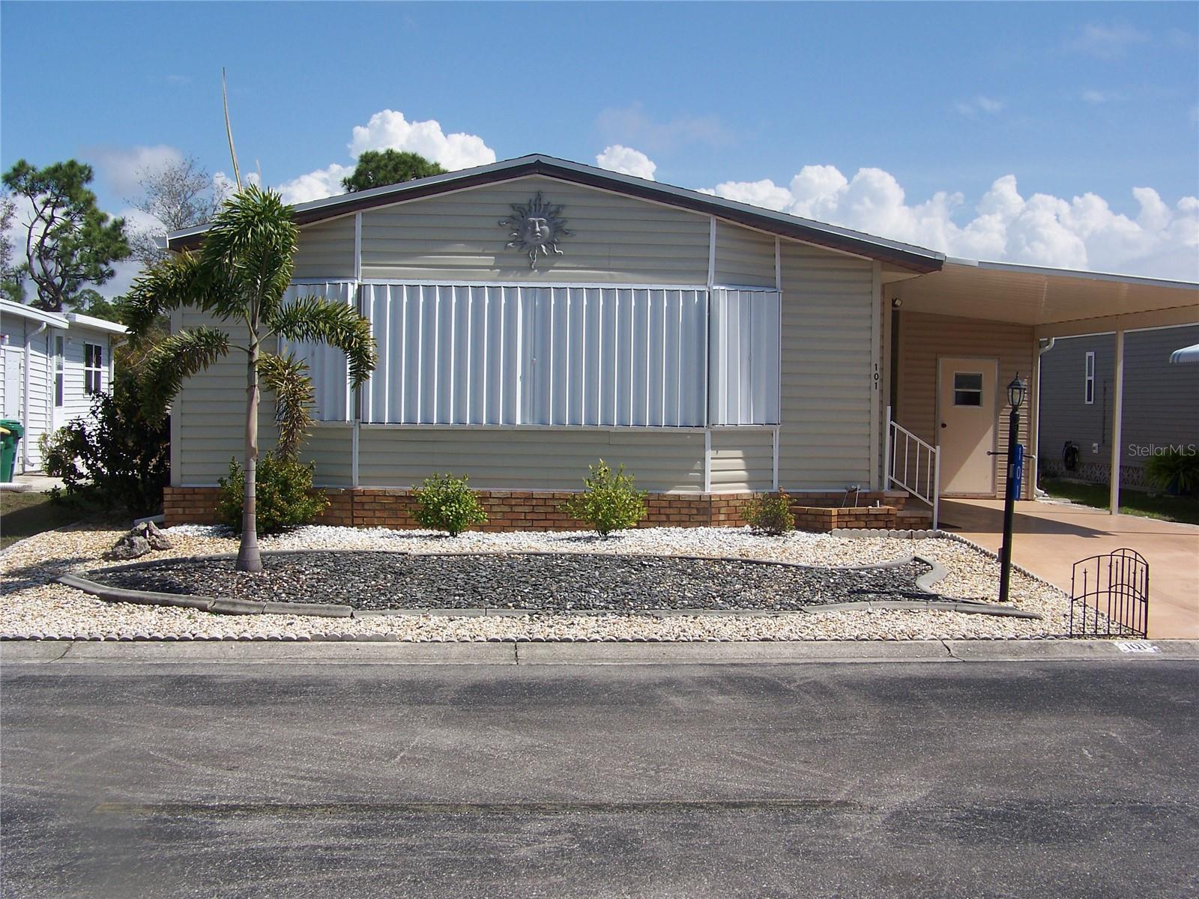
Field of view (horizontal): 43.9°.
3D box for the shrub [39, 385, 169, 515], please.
[{"bbox_3d":[-5.740,0.010,17.300,1.600,1.500,1.500,1,2,-4],"label":"shrub"}]

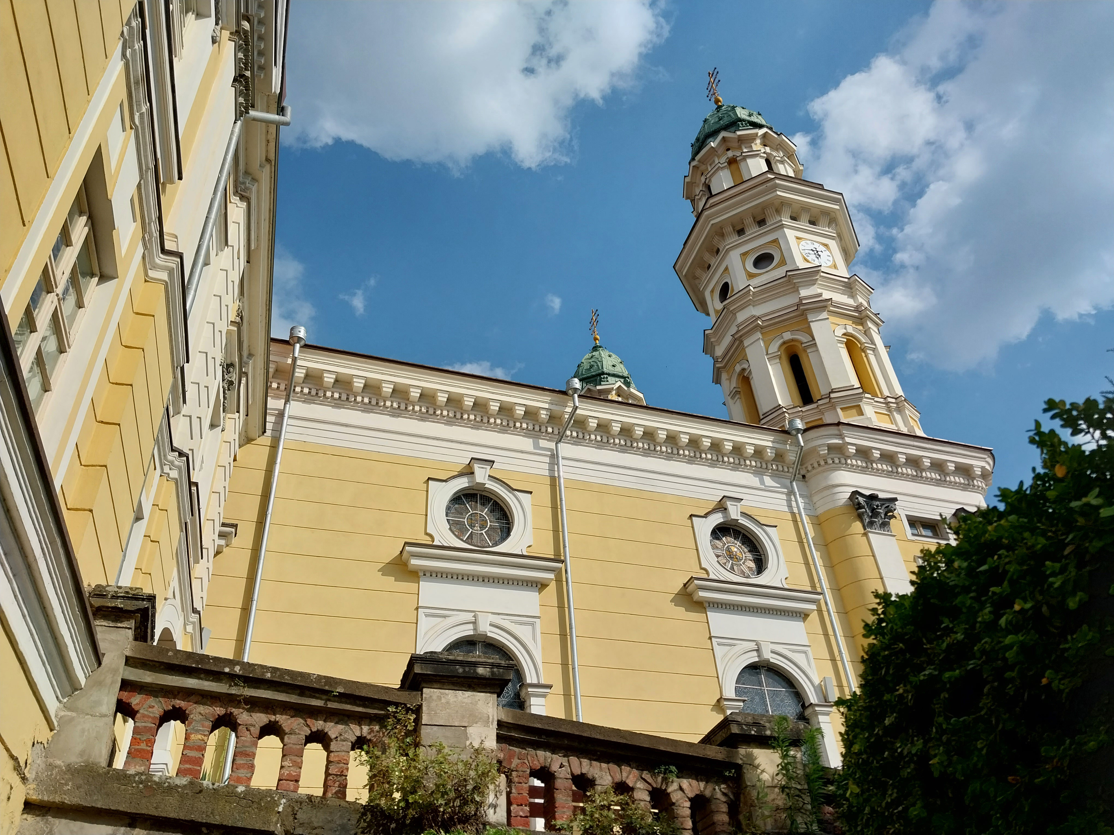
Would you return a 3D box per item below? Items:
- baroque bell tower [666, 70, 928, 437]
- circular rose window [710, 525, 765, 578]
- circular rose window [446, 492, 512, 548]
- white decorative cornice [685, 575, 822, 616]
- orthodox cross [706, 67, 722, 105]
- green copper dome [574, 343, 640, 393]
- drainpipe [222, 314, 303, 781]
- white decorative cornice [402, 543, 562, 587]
[{"bbox_3d":[7.471,-6.646,30.779,6.192,22.464,6.192,9,-40,-16],"label":"baroque bell tower"},{"bbox_3d":[4.038,3.076,18.952,1.390,1.390,0.200,9,-40,-16],"label":"circular rose window"},{"bbox_3d":[-1.622,2.172,17.339,1.390,1.390,0.200,9,-40,-16],"label":"circular rose window"},{"bbox_3d":[4.264,3.875,17.843,3.125,0.497,0.461,9,-40,-16],"label":"white decorative cornice"},{"bbox_3d":[6.947,-14.582,37.066,0.360,2.822,1.195,9,-40,-16],"label":"orthodox cross"},{"bbox_3d":[2.429,-2.315,46.042,3.398,4.752,3.398,9,-40,-16],"label":"green copper dome"},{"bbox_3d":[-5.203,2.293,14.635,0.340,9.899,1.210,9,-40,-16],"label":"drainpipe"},{"bbox_3d":[-1.397,2.948,16.248,3.154,0.497,0.461,9,-40,-16],"label":"white decorative cornice"}]

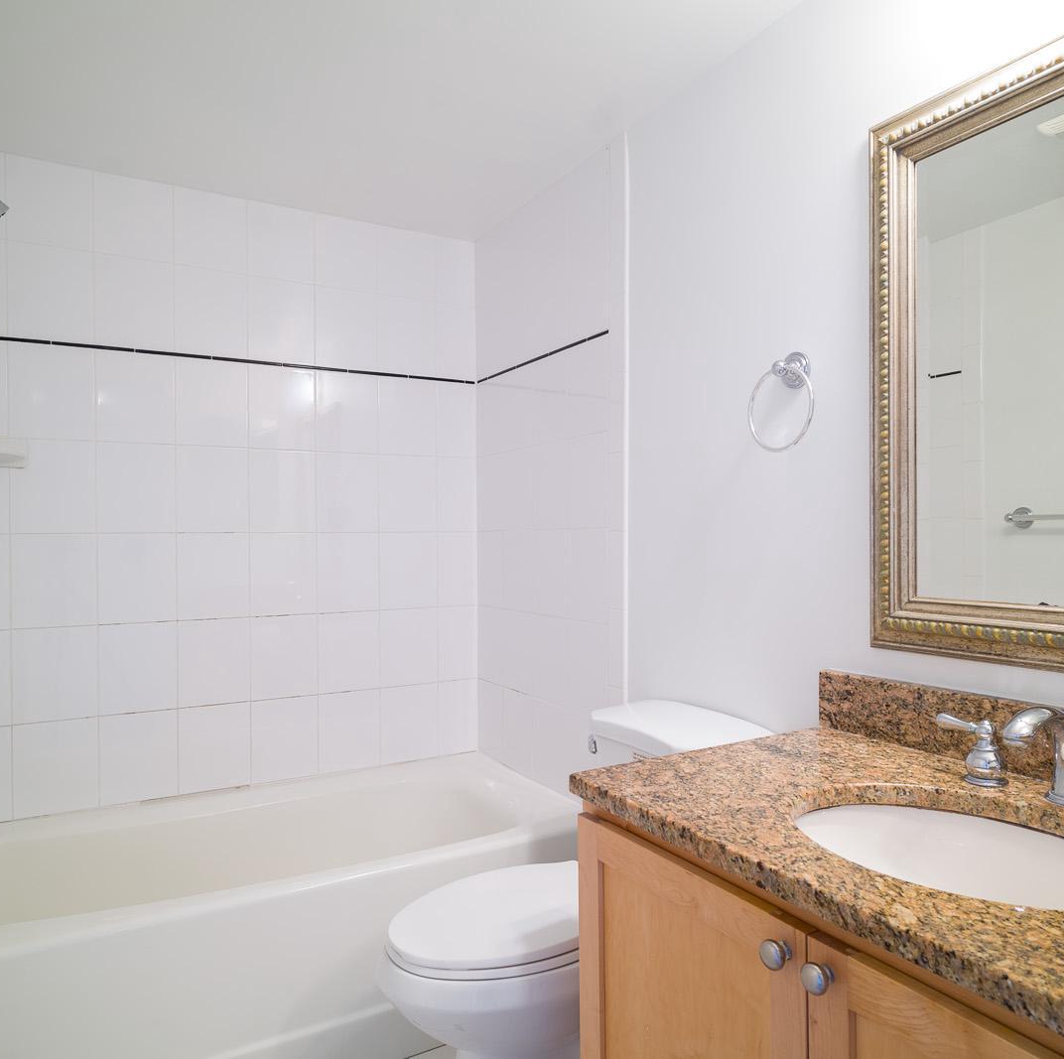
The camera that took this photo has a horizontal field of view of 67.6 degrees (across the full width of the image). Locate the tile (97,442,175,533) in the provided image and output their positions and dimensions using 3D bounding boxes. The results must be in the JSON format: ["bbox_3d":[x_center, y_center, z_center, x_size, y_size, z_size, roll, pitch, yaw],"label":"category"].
[{"bbox_3d":[-1.127,-0.114,2.269,0.201,0.252,0.010,0,0,-28],"label":"tile"}]

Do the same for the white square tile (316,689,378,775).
[{"bbox_3d":[-0.585,0.645,2.558,0.201,0.252,0.010,0,0,-28],"label":"white square tile"}]

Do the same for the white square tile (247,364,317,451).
[{"bbox_3d":[-0.770,-0.374,2.455,0.201,0.257,0.010,0,-1,-29],"label":"white square tile"}]

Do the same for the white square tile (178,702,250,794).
[{"bbox_3d":[-0.945,0.651,2.367,0.202,0.254,0.010,0,0,-29],"label":"white square tile"}]

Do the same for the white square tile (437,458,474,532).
[{"bbox_3d":[-0.260,-0.119,2.736,0.145,0.253,0.010,0,-1,-28],"label":"white square tile"}]

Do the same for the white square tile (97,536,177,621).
[{"bbox_3d":[-1.126,0.140,2.269,0.202,0.254,0.010,0,0,-29],"label":"white square tile"}]

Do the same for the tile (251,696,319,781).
[{"bbox_3d":[-0.764,0.646,2.462,0.201,0.252,0.010,0,0,-28],"label":"tile"}]

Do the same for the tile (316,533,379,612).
[{"bbox_3d":[-0.589,0.137,2.553,0.200,0.253,0.010,0,-1,-28],"label":"tile"}]

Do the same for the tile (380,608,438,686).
[{"bbox_3d":[-0.408,0.391,2.643,0.201,0.251,0.010,0,-1,-29],"label":"tile"}]

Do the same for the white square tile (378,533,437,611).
[{"bbox_3d":[-0.415,0.136,2.662,0.202,0.254,0.010,0,0,-29],"label":"white square tile"}]

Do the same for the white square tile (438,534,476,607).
[{"bbox_3d":[-0.257,0.136,2.731,0.146,0.252,0.010,0,-1,-29],"label":"white square tile"}]

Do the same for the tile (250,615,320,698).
[{"bbox_3d":[-0.766,0.392,2.462,0.201,0.252,0.010,0,0,-28],"label":"tile"}]

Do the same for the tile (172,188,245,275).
[{"bbox_3d":[-0.955,-0.886,2.368,0.202,0.226,0.010,0,0,-29],"label":"tile"}]

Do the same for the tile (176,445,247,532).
[{"bbox_3d":[-0.944,-0.116,2.354,0.201,0.254,0.010,0,-1,-29],"label":"tile"}]

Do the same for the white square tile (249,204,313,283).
[{"bbox_3d":[-0.775,-0.885,2.459,0.201,0.227,0.010,0,-1,-29],"label":"white square tile"}]

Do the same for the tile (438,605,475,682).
[{"bbox_3d":[-0.255,0.389,2.739,0.143,0.252,0.010,0,0,-28],"label":"tile"}]

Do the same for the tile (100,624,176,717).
[{"bbox_3d":[-1.123,0.394,2.268,0.201,0.252,0.010,0,0,-28],"label":"tile"}]

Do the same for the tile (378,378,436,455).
[{"bbox_3d":[-0.417,-0.376,2.656,0.200,0.257,0.010,0,-1,-28],"label":"tile"}]

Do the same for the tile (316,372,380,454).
[{"bbox_3d":[-0.593,-0.375,2.553,0.201,0.257,0.010,0,-1,-29],"label":"tile"}]

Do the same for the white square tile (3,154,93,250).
[{"bbox_3d":[-1.318,-0.890,2.179,0.202,0.232,0.010,0,-1,-28],"label":"white square tile"}]

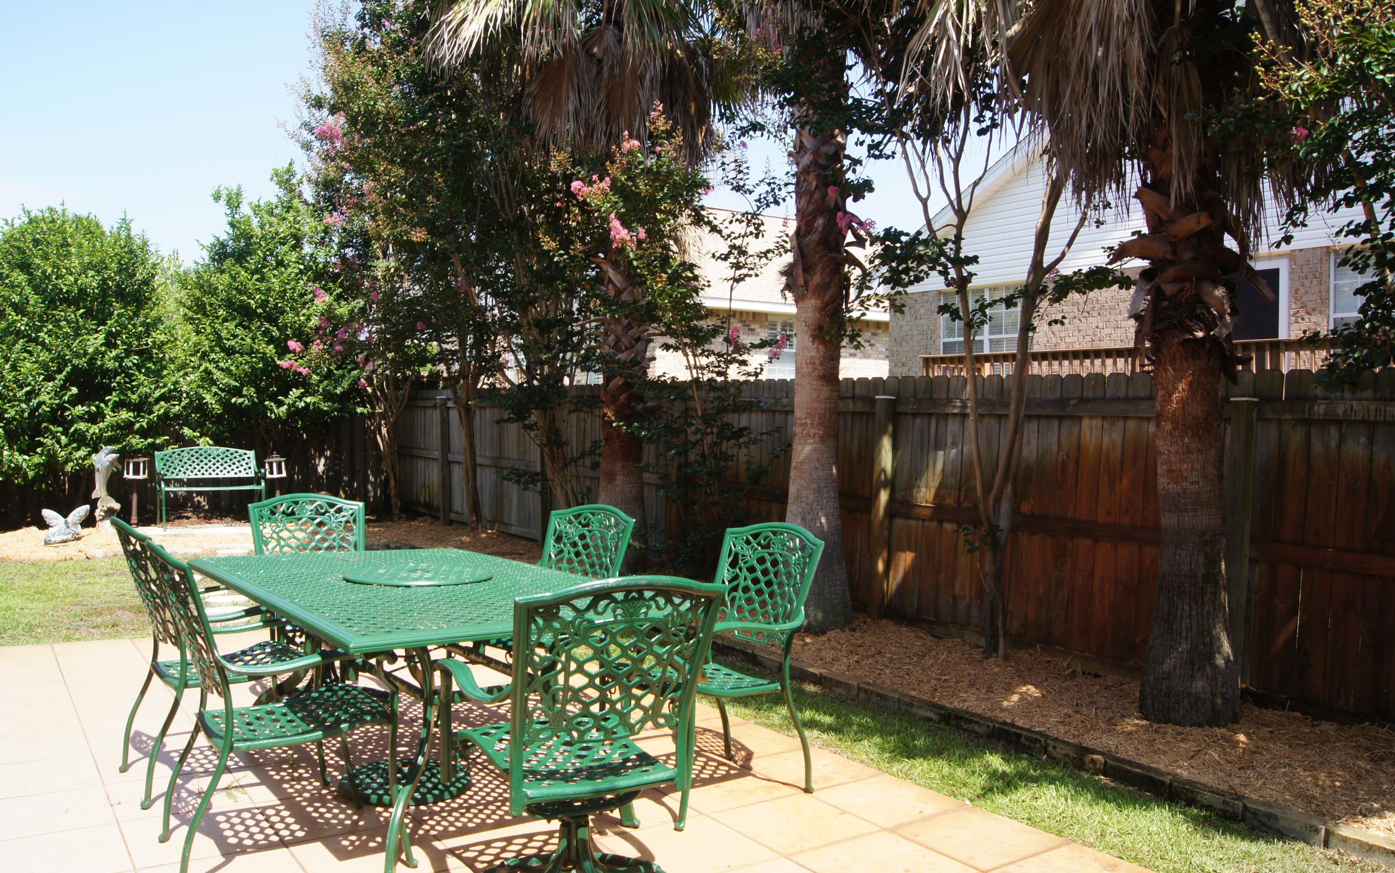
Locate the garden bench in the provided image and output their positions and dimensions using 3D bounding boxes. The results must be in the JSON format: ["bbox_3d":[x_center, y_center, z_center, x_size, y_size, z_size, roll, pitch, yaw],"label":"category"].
[{"bbox_3d":[-5.551,0.581,11.891,1.080,0.870,0.570,-1,2,-35],"label":"garden bench"}]

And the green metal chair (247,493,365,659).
[{"bbox_3d":[-1.736,0.784,4.926,0.620,0.960,0.640,1,1,-40],"label":"green metal chair"}]

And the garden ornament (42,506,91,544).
[{"bbox_3d":[-6.371,0.891,10.550,0.420,0.350,0.310,-1,2,-31],"label":"garden ornament"}]

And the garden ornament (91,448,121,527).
[{"bbox_3d":[-6.507,0.576,11.500,0.280,0.910,0.230,0,2,-18],"label":"garden ornament"}]

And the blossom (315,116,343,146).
[{"bbox_3d":[-4.696,-3.898,13.300,0.310,0.330,0.300,0,2,-19],"label":"blossom"}]

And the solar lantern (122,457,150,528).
[{"bbox_3d":[-6.311,0.613,11.750,0.250,0.790,0.250,-1,2,-35],"label":"solar lantern"}]

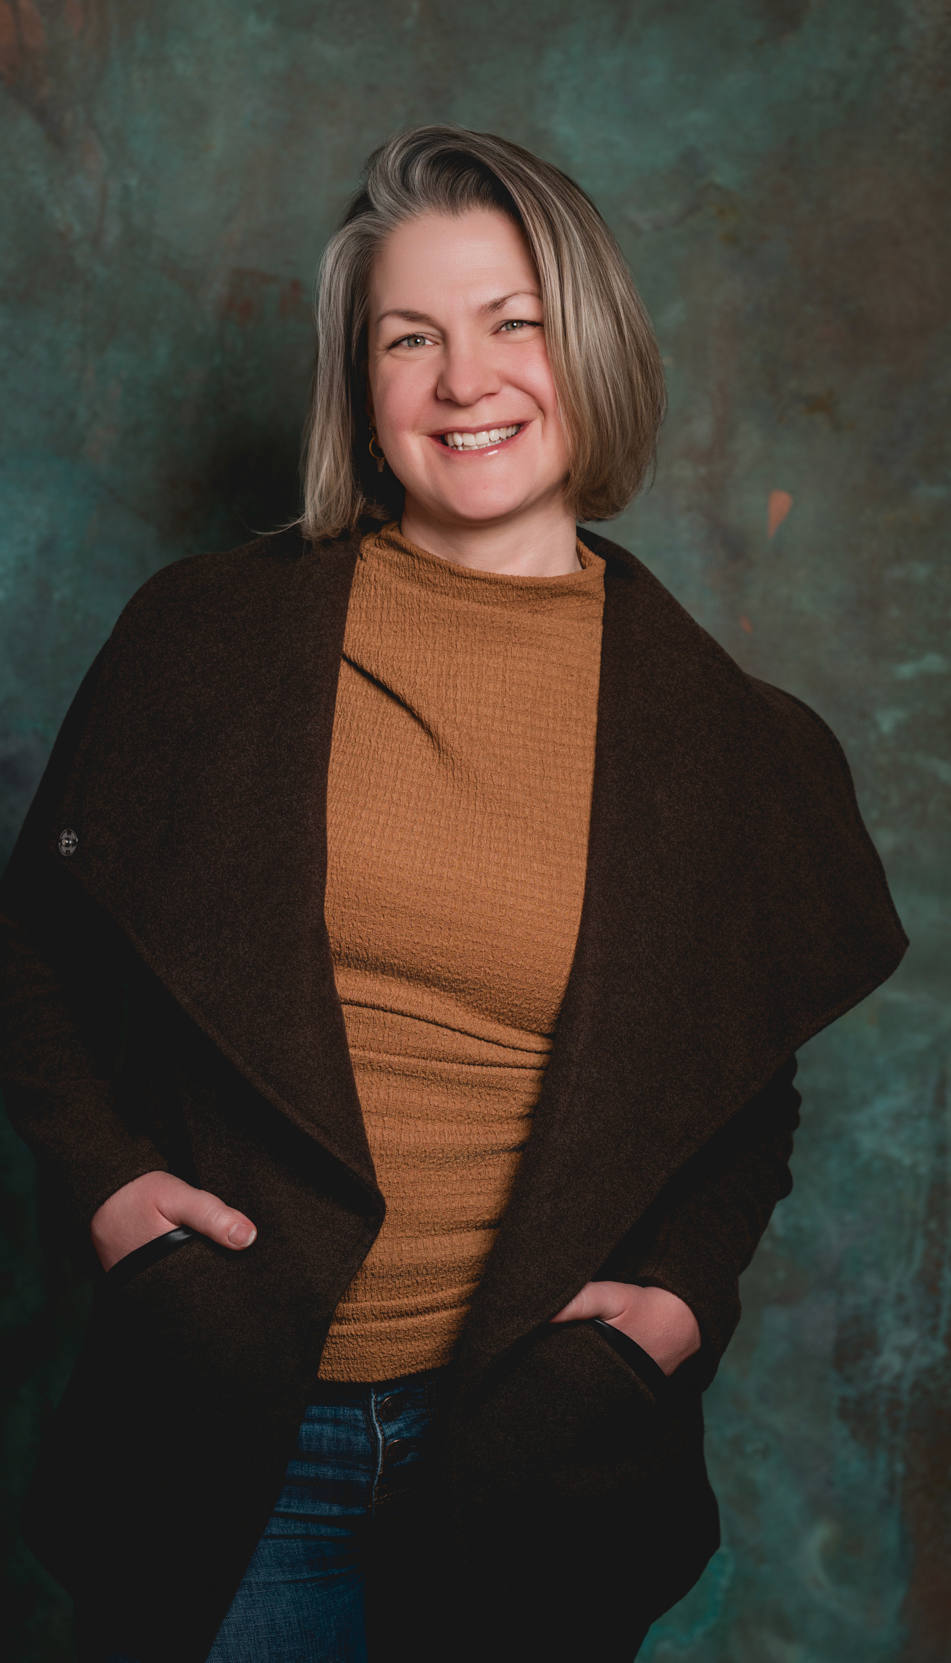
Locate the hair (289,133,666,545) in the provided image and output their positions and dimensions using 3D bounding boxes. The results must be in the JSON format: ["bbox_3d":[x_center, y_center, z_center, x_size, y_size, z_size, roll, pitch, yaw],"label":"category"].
[{"bbox_3d":[-0.004,-0.320,2.500,0.240,0.265,0.225,-8,4,8],"label":"hair"}]

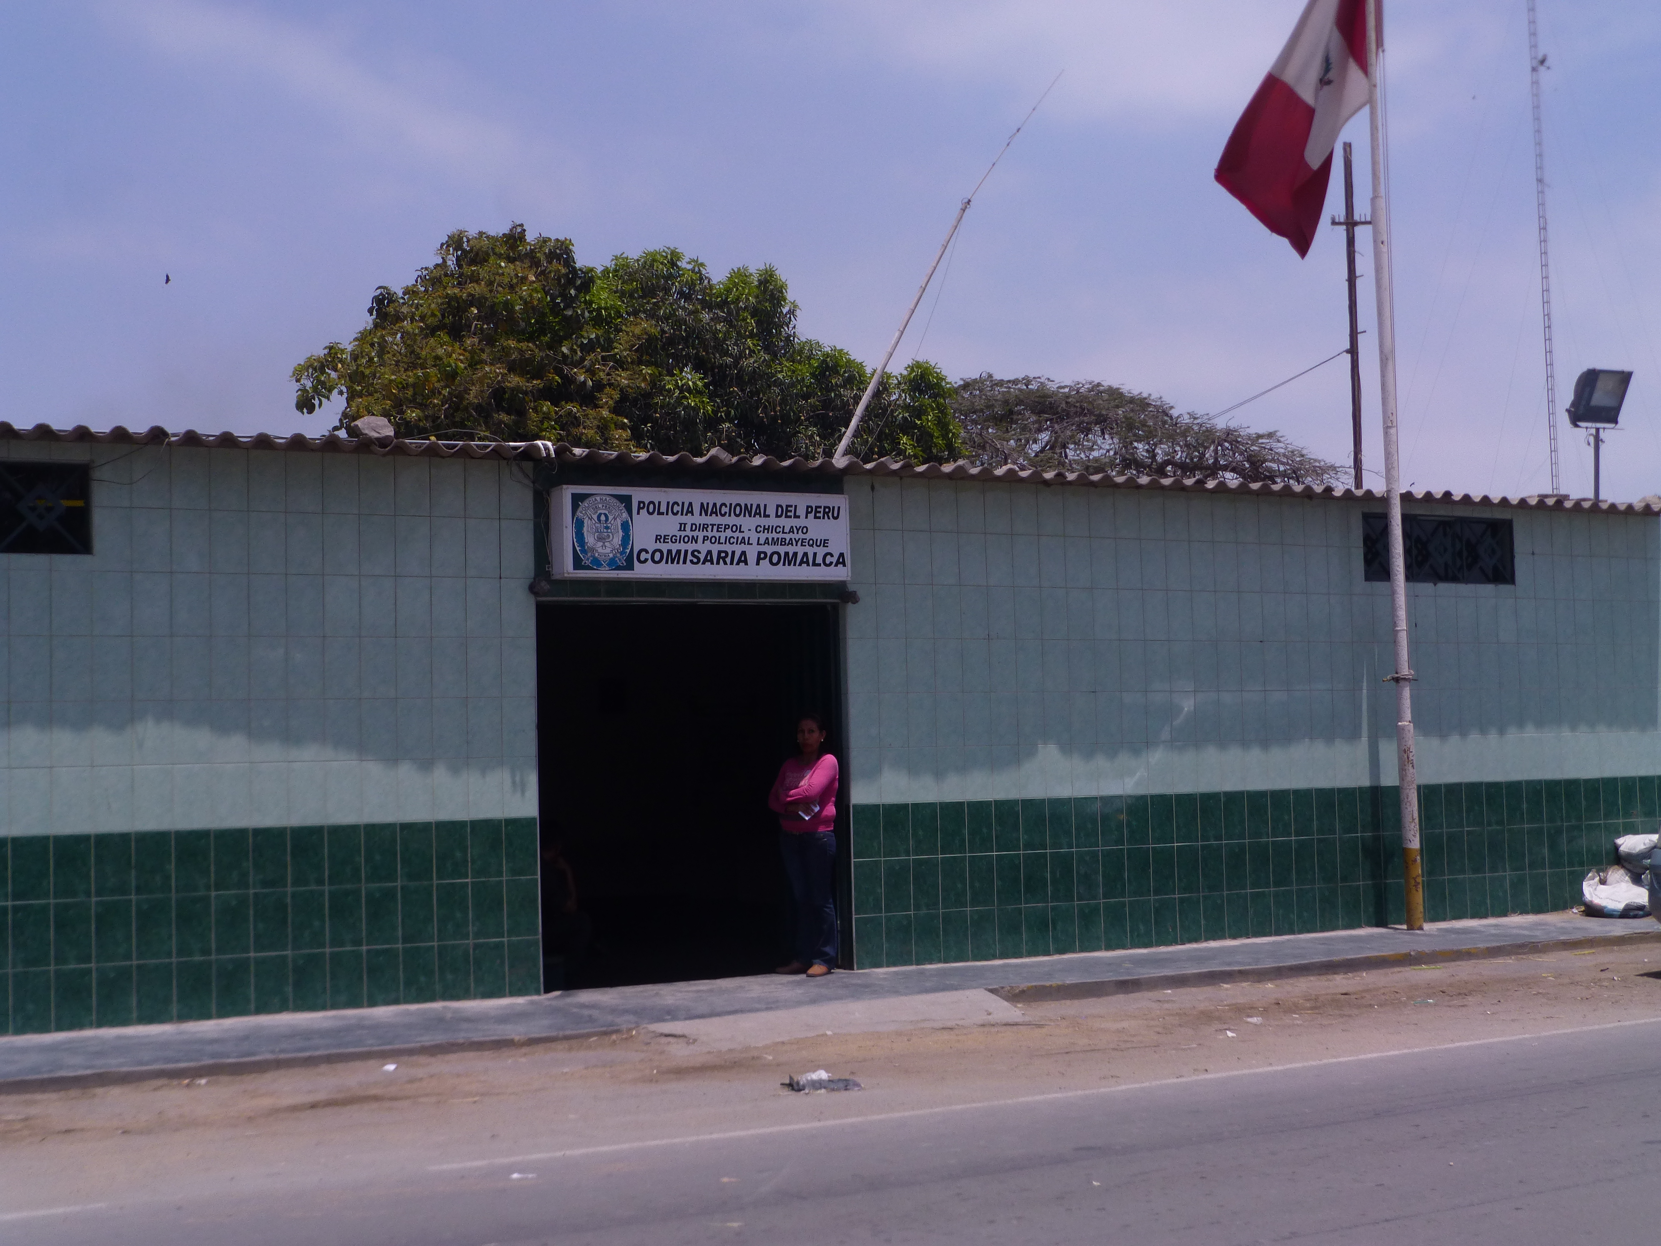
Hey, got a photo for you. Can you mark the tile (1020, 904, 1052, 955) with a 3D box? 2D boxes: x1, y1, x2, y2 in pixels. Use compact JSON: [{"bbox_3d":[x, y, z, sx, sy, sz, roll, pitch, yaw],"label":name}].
[{"bbox_3d":[1.272,1.907,13.983,0.198,0.306,0.010,1,-4,-30],"label":"tile"}]

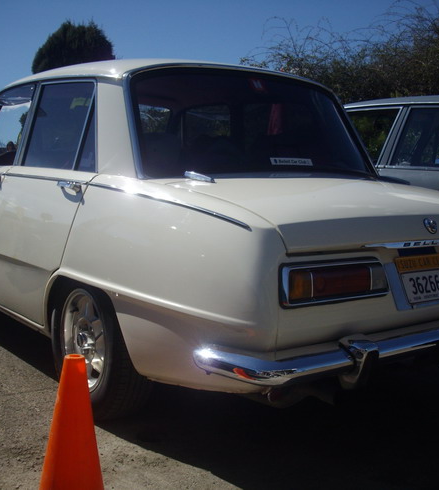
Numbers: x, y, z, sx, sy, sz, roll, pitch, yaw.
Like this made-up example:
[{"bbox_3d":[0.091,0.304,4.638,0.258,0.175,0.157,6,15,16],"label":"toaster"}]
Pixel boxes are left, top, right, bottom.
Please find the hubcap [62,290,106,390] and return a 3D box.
[{"bbox_3d":[-0.477,0.346,2.521,0.070,0.373,0.373,-4,8,-36],"label":"hubcap"}]

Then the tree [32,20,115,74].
[{"bbox_3d":[-7.320,-7.094,35.000,4.500,8.000,4.500,-1,6,-12],"label":"tree"}]

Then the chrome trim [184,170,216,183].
[{"bbox_3d":[-0.065,-0.222,2.320,0.030,0.025,0.175,-4,16,-36],"label":"chrome trim"}]

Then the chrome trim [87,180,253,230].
[{"bbox_3d":[-0.187,-0.137,2.068,0.040,0.045,0.812,-5,15,-40],"label":"chrome trim"}]

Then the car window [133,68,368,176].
[{"bbox_3d":[0.176,-0.471,2.716,1.140,0.435,0.120,-4,-22,-36],"label":"car window"}]

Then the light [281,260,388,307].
[{"bbox_3d":[0.312,0.098,1.893,0.370,0.110,0.050,-4,-5,-33],"label":"light"}]

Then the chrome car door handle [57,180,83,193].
[{"bbox_3d":[-0.511,-0.200,2.391,0.038,0.036,0.135,-4,8,-35],"label":"chrome car door handle"}]

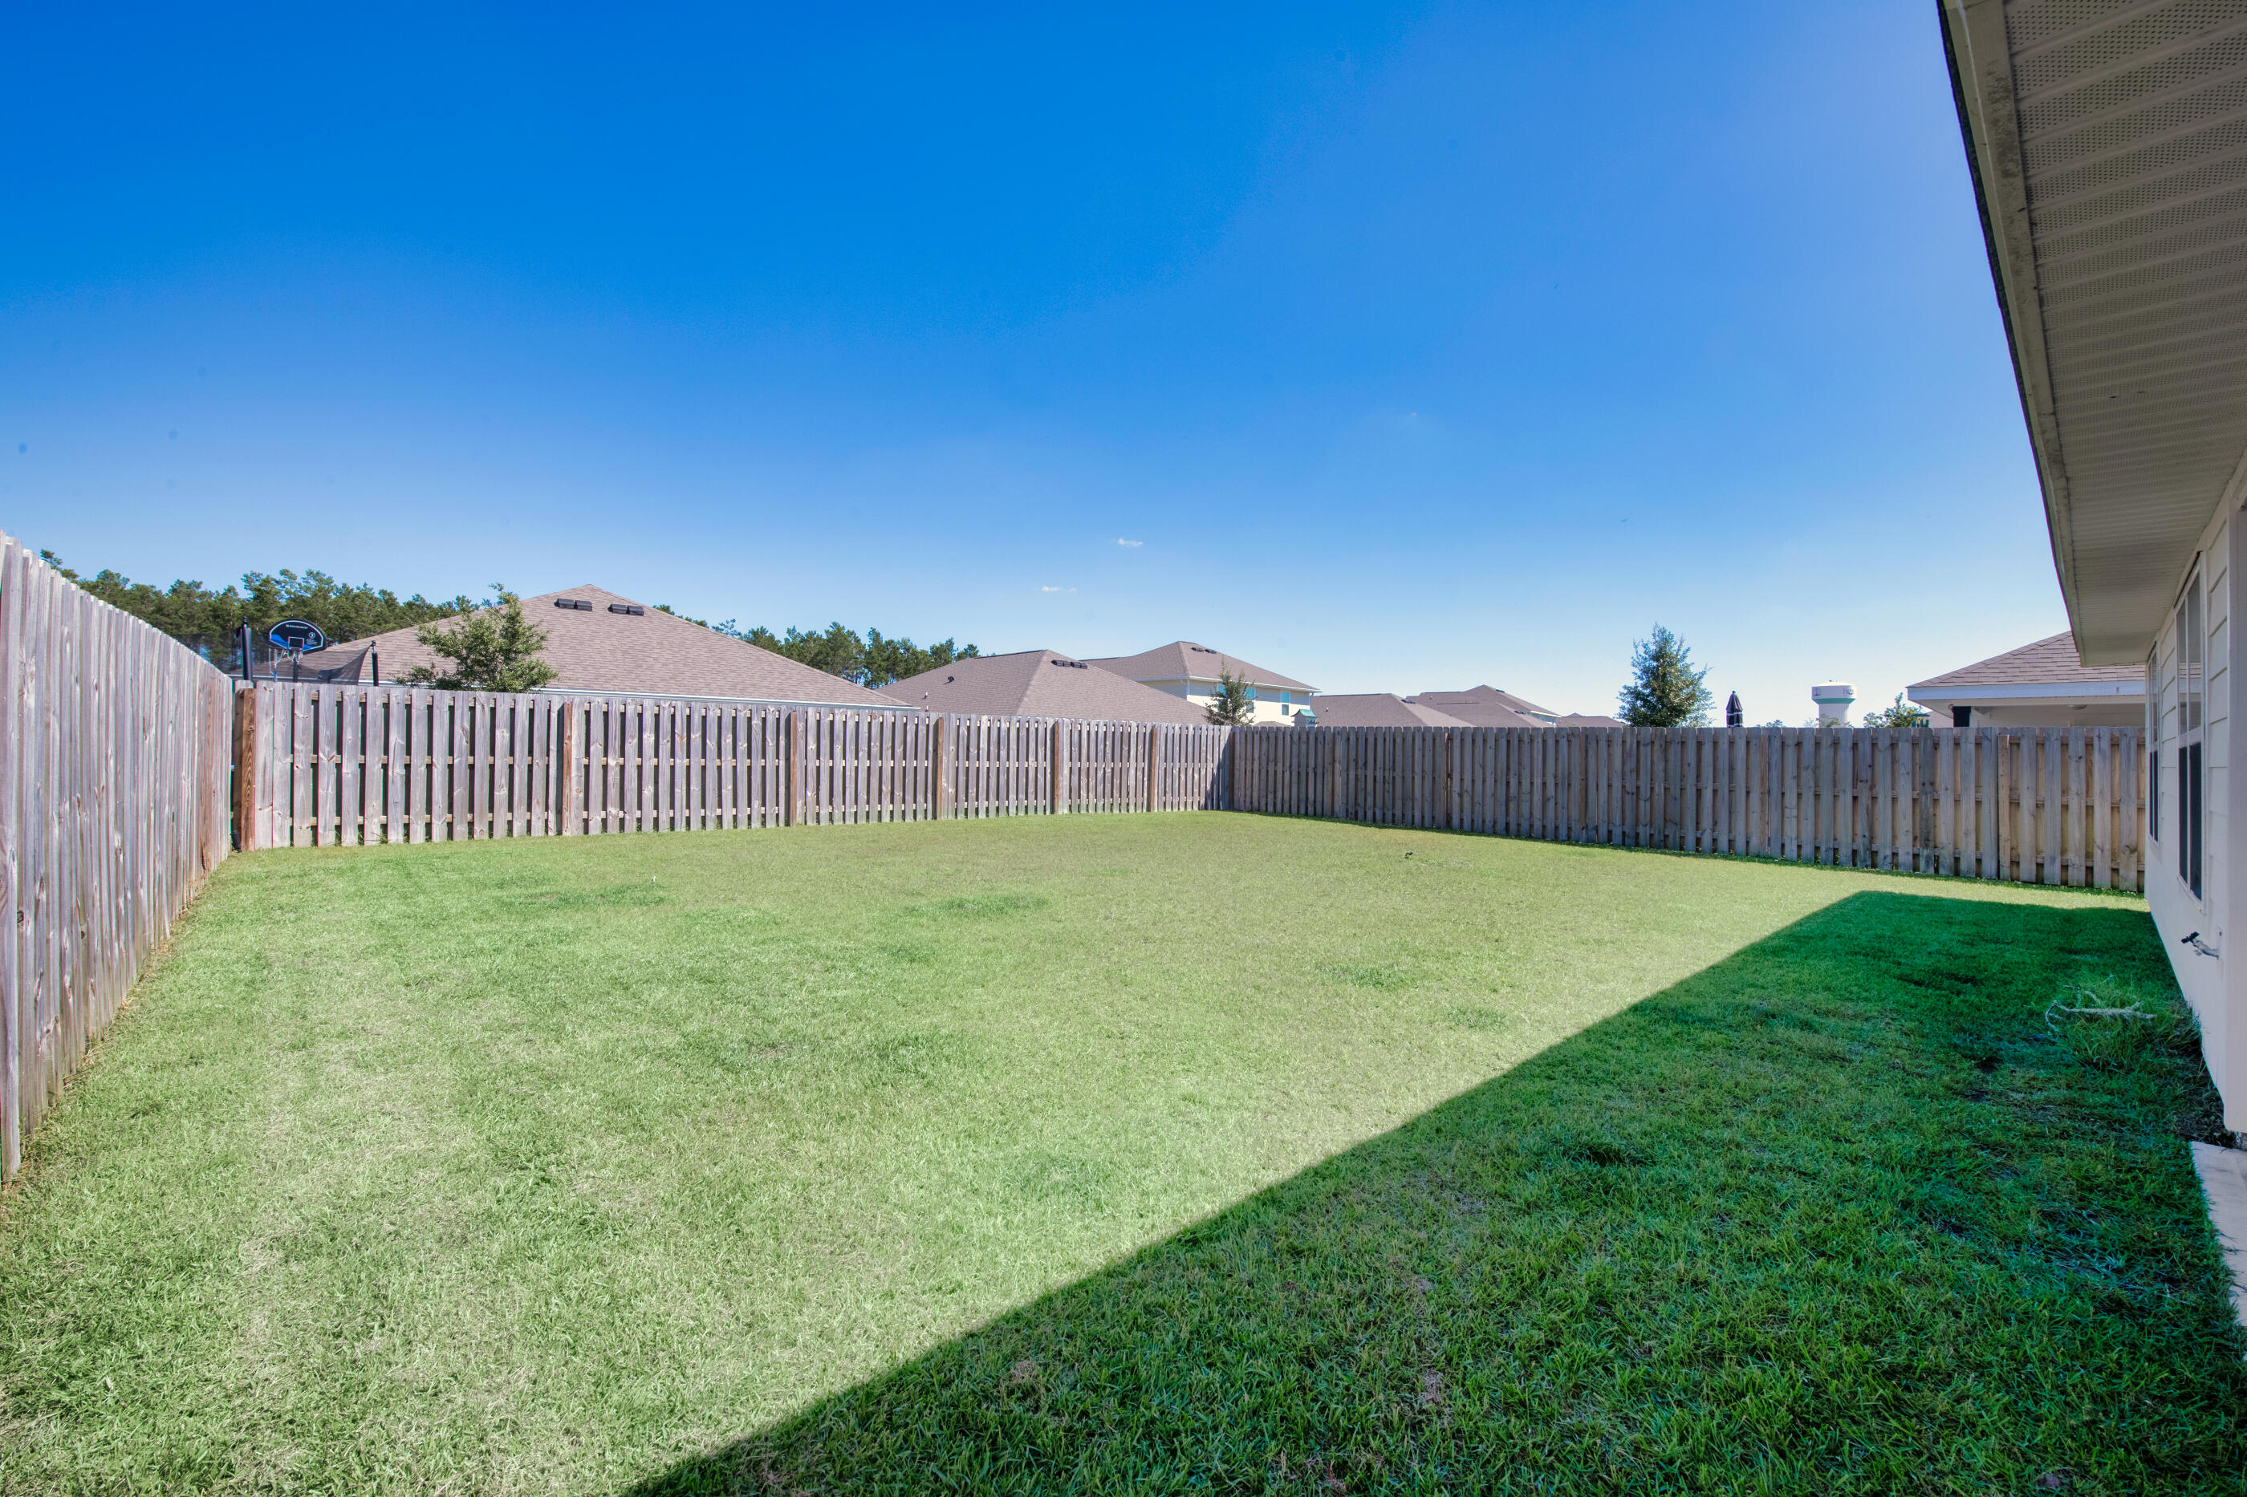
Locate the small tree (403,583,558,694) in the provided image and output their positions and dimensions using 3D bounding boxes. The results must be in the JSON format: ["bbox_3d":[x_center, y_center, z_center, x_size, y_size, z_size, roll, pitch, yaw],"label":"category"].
[{"bbox_3d":[-11.775,-0.937,16.000,2.260,4.040,2.260,1,0,-36],"label":"small tree"}]

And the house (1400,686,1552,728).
[{"bbox_3d":[38.856,-2.421,98.000,14.800,9.000,16.000,1,0,-42],"label":"house"}]

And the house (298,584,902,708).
[{"bbox_3d":[-19.556,-2.393,31.500,16.600,6.640,19.500,1,0,-42],"label":"house"}]

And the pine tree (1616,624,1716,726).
[{"bbox_3d":[13.611,-0.773,22.000,2.070,4.730,2.070,1,0,32],"label":"pine tree"}]

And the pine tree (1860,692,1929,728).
[{"bbox_3d":[24.661,0.007,28.000,1.650,3.620,1.650,1,0,41],"label":"pine tree"}]

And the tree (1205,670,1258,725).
[{"bbox_3d":[3.541,-0.732,29.000,1.730,4.250,1.730,1,0,7],"label":"tree"}]

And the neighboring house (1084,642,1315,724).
[{"bbox_3d":[3.465,-3.201,65.000,14.800,9.100,17.000,1,0,-42],"label":"neighboring house"}]

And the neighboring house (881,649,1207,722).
[{"bbox_3d":[-6.059,-2.122,50.000,15.500,6.600,20.500,1,0,-42],"label":"neighboring house"}]

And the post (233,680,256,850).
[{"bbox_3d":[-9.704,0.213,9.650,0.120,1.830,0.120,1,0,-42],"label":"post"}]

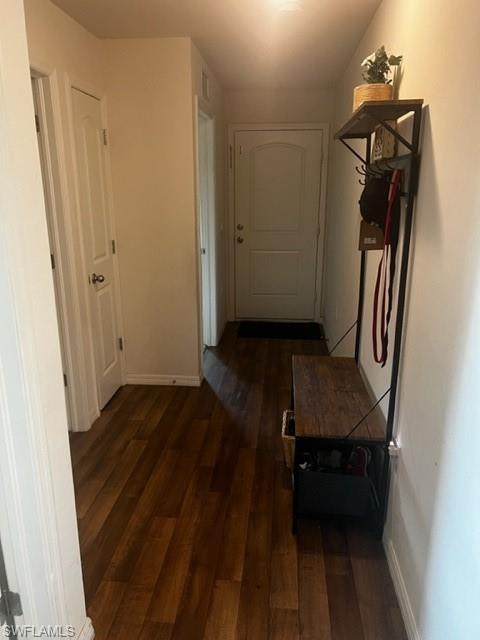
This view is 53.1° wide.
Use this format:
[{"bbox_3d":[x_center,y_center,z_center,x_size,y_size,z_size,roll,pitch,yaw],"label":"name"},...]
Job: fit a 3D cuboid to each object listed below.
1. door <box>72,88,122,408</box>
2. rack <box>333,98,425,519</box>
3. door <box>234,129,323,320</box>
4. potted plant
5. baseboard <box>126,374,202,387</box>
[{"bbox_3d":[-0.945,-0.409,3.216,0.037,2.030,0.430,1,15,5],"label":"door"},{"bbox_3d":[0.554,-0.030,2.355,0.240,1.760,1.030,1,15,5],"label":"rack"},{"bbox_3d":[0.408,-0.994,5.294,0.910,2.030,0.045,1,15,5],"label":"door"},{"bbox_3d":[0.560,-0.959,1.934,0.185,0.256,0.185,1,15,5],"label":"potted plant"},{"bbox_3d":[-0.601,0.464,3.752,0.600,0.080,0.016,1,15,5],"label":"baseboard"}]

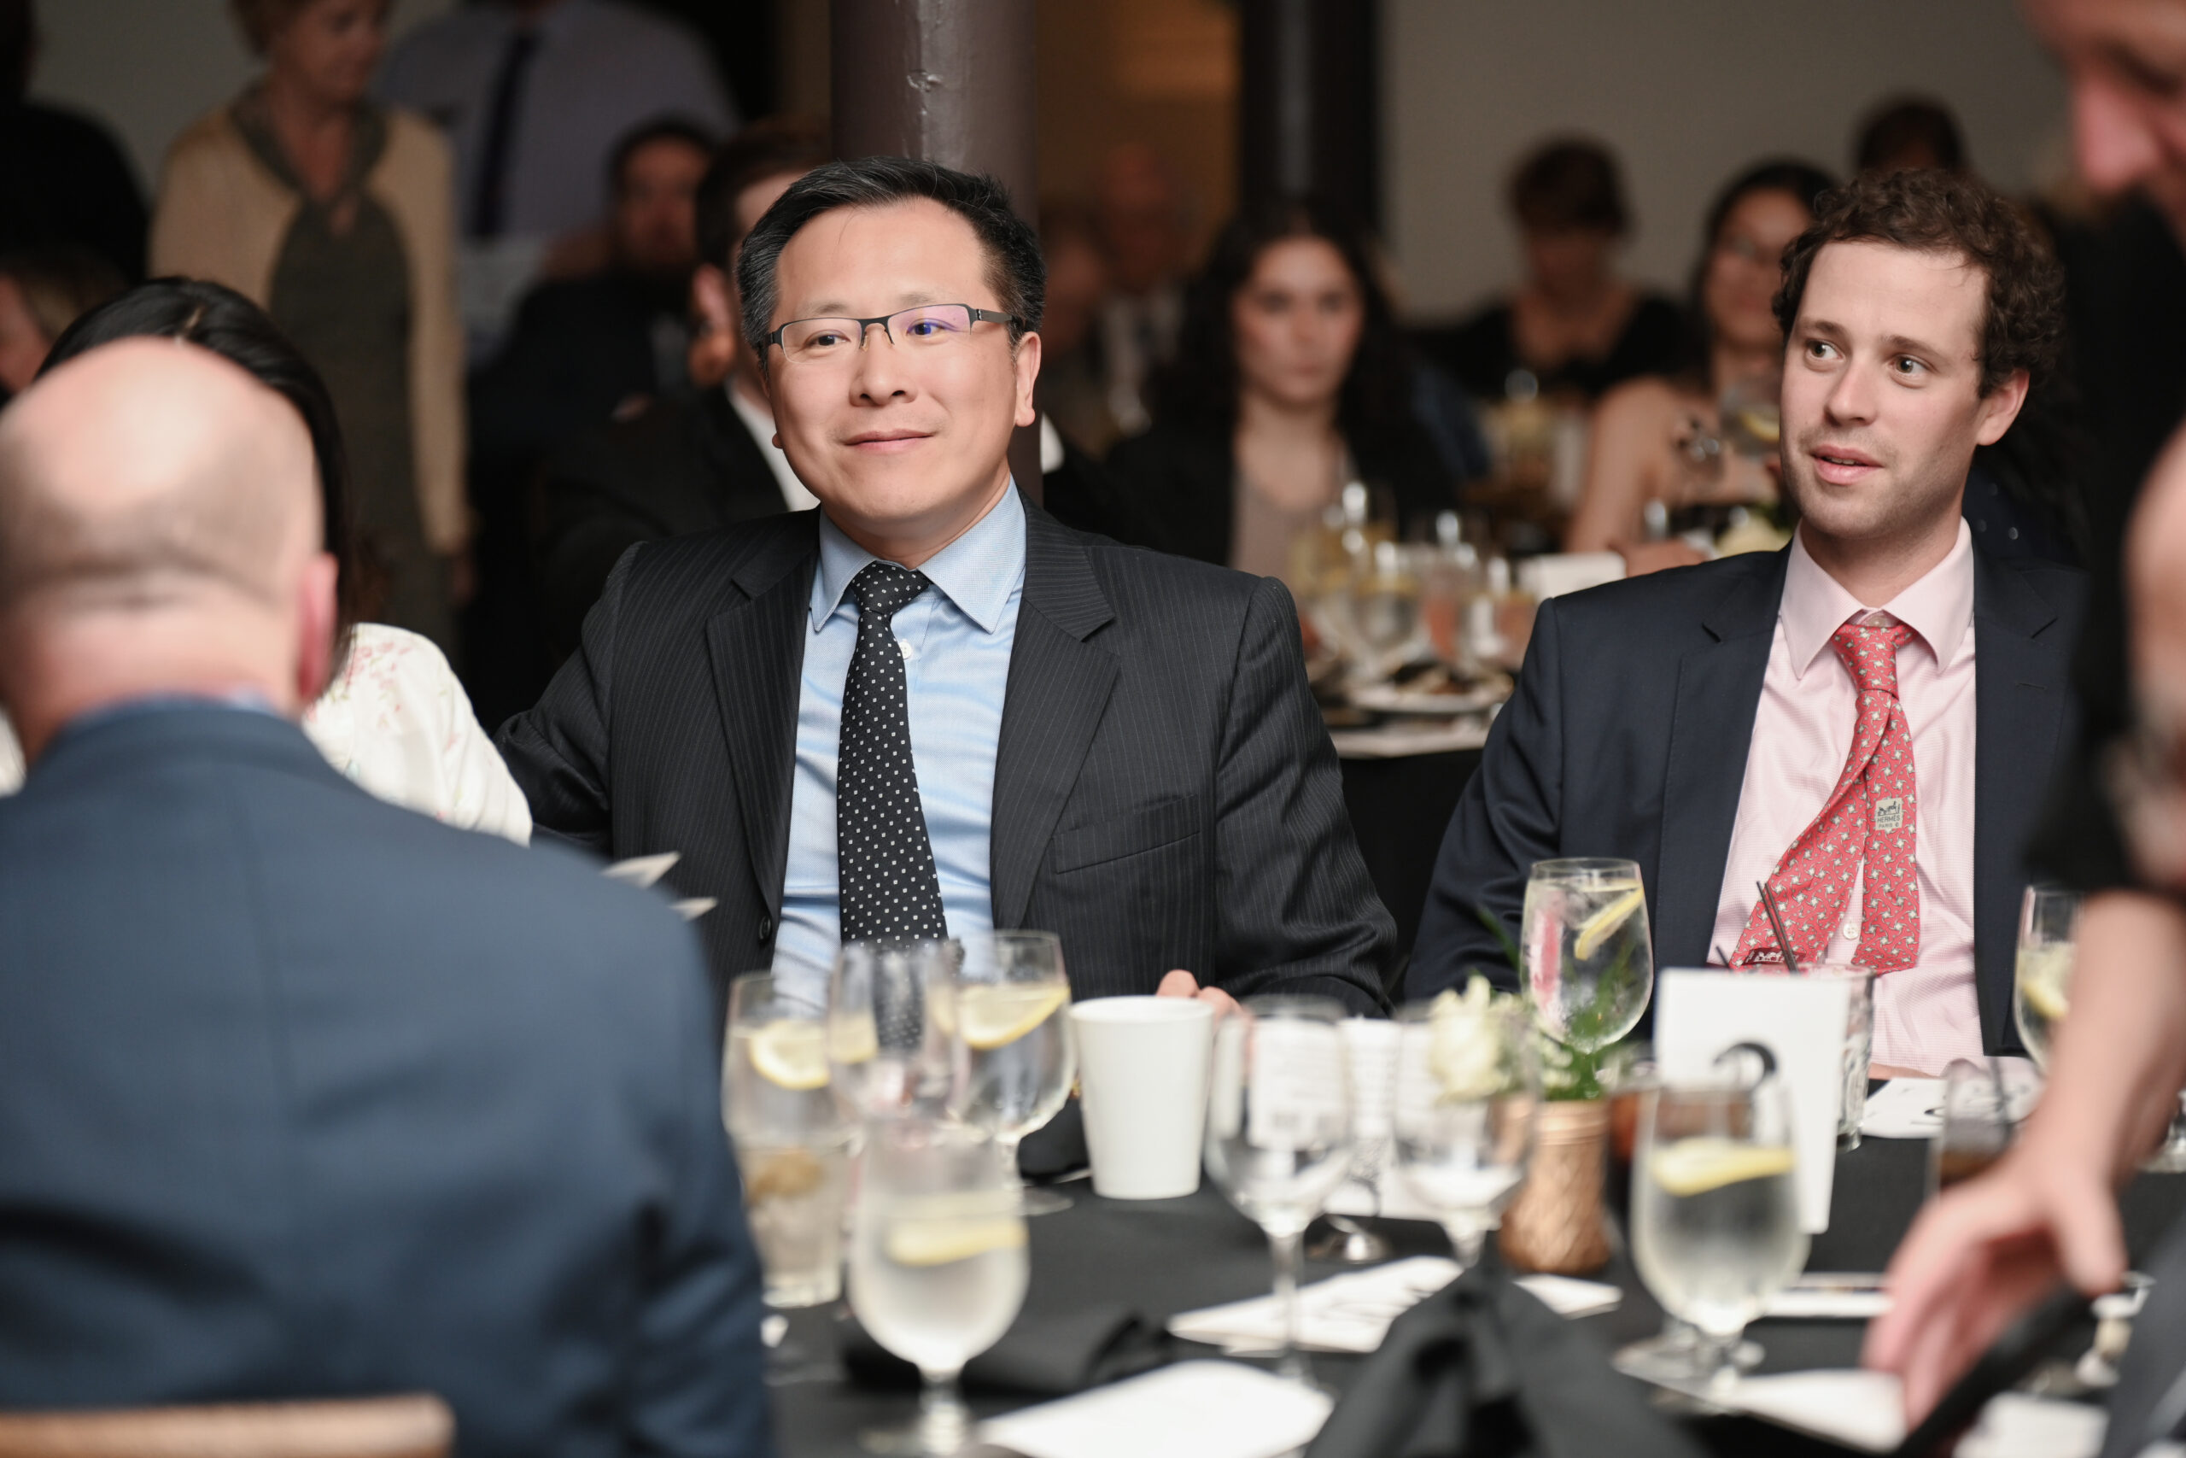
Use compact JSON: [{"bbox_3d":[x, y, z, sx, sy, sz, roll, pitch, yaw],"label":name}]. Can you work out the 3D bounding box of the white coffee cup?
[{"bbox_3d":[0.029,0.211,4.335,0.081,0.106,0.081,0,6,0],"label":"white coffee cup"}]

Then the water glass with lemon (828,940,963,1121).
[{"bbox_3d":[-0.106,0.205,4.125,0.077,0.160,0.077,0,6,0],"label":"water glass with lemon"}]

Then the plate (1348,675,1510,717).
[{"bbox_3d":[0.335,-0.032,7.600,0.165,0.025,0.165,-1,6,0],"label":"plate"}]

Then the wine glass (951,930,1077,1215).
[{"bbox_3d":[-0.050,0.198,4.421,0.080,0.155,0.080,-1,6,0],"label":"wine glass"}]

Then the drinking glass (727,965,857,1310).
[{"bbox_3d":[-0.162,0.222,4.156,0.083,0.163,0.083,-1,6,0],"label":"drinking glass"}]

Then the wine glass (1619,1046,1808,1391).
[{"bbox_3d":[0.307,0.252,3.738,0.082,0.150,0.082,0,6,0],"label":"wine glass"}]

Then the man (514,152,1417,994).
[{"bbox_3d":[-0.093,0.324,4.660,0.630,1.310,0.800,2,6,16],"label":"man"}]

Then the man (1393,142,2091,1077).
[{"bbox_3d":[0.497,0.314,4.836,0.580,1.322,0.800,-1,6,5],"label":"man"}]

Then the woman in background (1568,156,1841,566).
[{"bbox_3d":[0.711,-0.034,8.544,0.480,1.200,0.700,1,6,8],"label":"woman in background"}]

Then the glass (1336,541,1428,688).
[{"bbox_3d":[0.264,-0.100,7.049,0.080,0.149,0.080,0,6,0],"label":"glass"}]

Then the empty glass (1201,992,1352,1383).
[{"bbox_3d":[0.094,0.235,3.868,0.075,0.184,0.075,-1,6,0],"label":"empty glass"}]

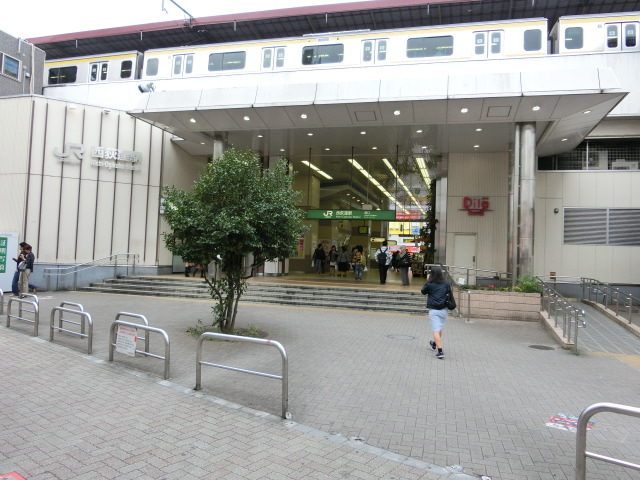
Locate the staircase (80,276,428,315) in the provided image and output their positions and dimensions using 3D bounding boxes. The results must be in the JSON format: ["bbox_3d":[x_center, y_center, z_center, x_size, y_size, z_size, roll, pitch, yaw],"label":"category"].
[{"bbox_3d":[-2.296,1.792,15.789,13.200,0.600,1.200,2,-2,13],"label":"staircase"}]

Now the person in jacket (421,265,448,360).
[{"bbox_3d":[1.994,1.220,7.914,0.500,1.570,0.460,2,-3,-9],"label":"person in jacket"}]

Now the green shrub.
[{"bbox_3d":[6.367,1.363,14.000,0.700,0.580,0.620,1,-3,14],"label":"green shrub"}]

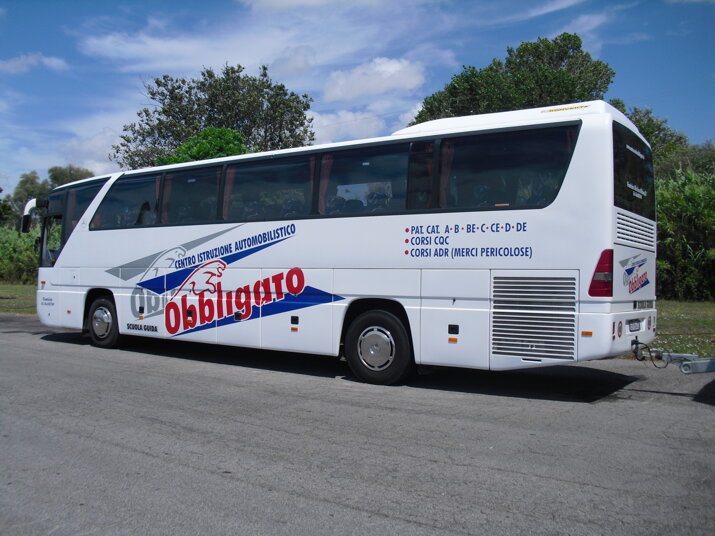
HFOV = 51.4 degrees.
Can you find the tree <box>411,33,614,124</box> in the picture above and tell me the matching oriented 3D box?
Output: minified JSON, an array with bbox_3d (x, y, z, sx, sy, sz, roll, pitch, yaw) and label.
[{"bbox_3d":[5.919,-3.700,28.981,9.000,10.815,8.000,1,0,0],"label":"tree"}]

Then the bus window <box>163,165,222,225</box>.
[{"bbox_3d":[-2.777,-1.191,12.432,1.420,0.940,0.080,0,0,37],"label":"bus window"}]

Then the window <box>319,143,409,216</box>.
[{"bbox_3d":[0.066,-1.188,10.290,1.520,0.950,0.080,0,0,37],"label":"window"}]

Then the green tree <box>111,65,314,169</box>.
[{"bbox_3d":[-6.091,-3.398,30.982,8.600,10.007,7.800,1,0,0],"label":"green tree"}]

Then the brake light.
[{"bbox_3d":[2.727,0.049,8.297,0.270,0.540,0.200,0,0,37],"label":"brake light"}]

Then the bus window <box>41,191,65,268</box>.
[{"bbox_3d":[-6.081,-0.797,14.955,0.850,1.550,0.100,0,0,37],"label":"bus window"}]

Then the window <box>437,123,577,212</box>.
[{"bbox_3d":[1.779,-1.172,8.999,1.830,0.960,0.080,0,0,37],"label":"window"}]

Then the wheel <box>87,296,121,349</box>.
[{"bbox_3d":[-4.636,1.043,13.972,1.030,1.030,0.310,0,0,37],"label":"wheel"}]

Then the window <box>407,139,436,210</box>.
[{"bbox_3d":[0.829,-1.193,9.715,0.410,0.930,0.080,0,0,37],"label":"window"}]

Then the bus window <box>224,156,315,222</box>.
[{"bbox_3d":[-1.387,-1.182,11.385,1.900,0.940,0.080,0,0,37],"label":"bus window"}]

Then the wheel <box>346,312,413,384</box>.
[{"bbox_3d":[0.356,1.074,10.211,1.030,1.030,0.320,0,0,37],"label":"wheel"}]

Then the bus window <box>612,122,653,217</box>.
[{"bbox_3d":[3.406,-1.187,9.188,0.140,1.000,2.050,0,0,37],"label":"bus window"}]

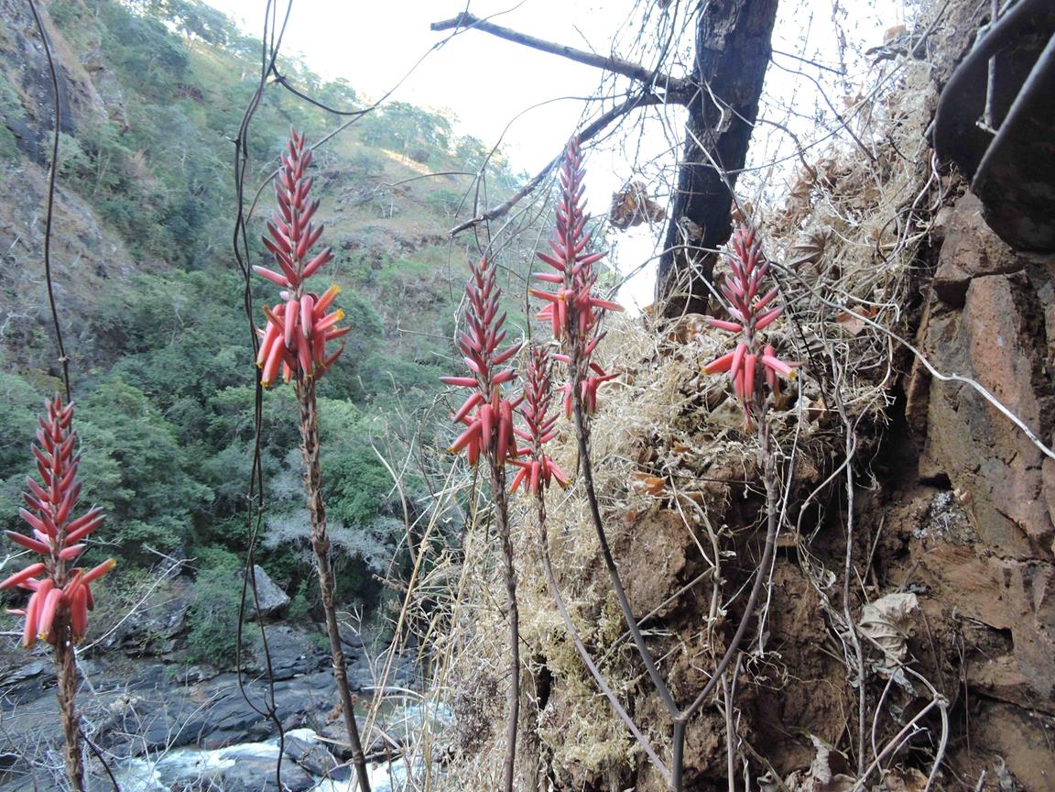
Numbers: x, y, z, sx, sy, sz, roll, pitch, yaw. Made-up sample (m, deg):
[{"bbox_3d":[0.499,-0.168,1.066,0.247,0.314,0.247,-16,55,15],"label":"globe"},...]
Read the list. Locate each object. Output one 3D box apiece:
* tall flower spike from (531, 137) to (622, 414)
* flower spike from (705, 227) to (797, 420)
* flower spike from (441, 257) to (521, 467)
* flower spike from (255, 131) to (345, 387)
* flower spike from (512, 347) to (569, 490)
[{"bbox_3d":[0.060,-0.148,0.900,0.108,0.339,0.105,-1,2,0],"label":"tall flower spike"},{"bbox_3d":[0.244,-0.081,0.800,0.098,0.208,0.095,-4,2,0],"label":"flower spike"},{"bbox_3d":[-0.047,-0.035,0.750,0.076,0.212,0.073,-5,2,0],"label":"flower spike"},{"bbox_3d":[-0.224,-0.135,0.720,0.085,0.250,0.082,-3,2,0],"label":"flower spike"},{"bbox_3d":[0.018,0.033,1.020,0.081,0.205,0.079,-1,2,0],"label":"flower spike"}]

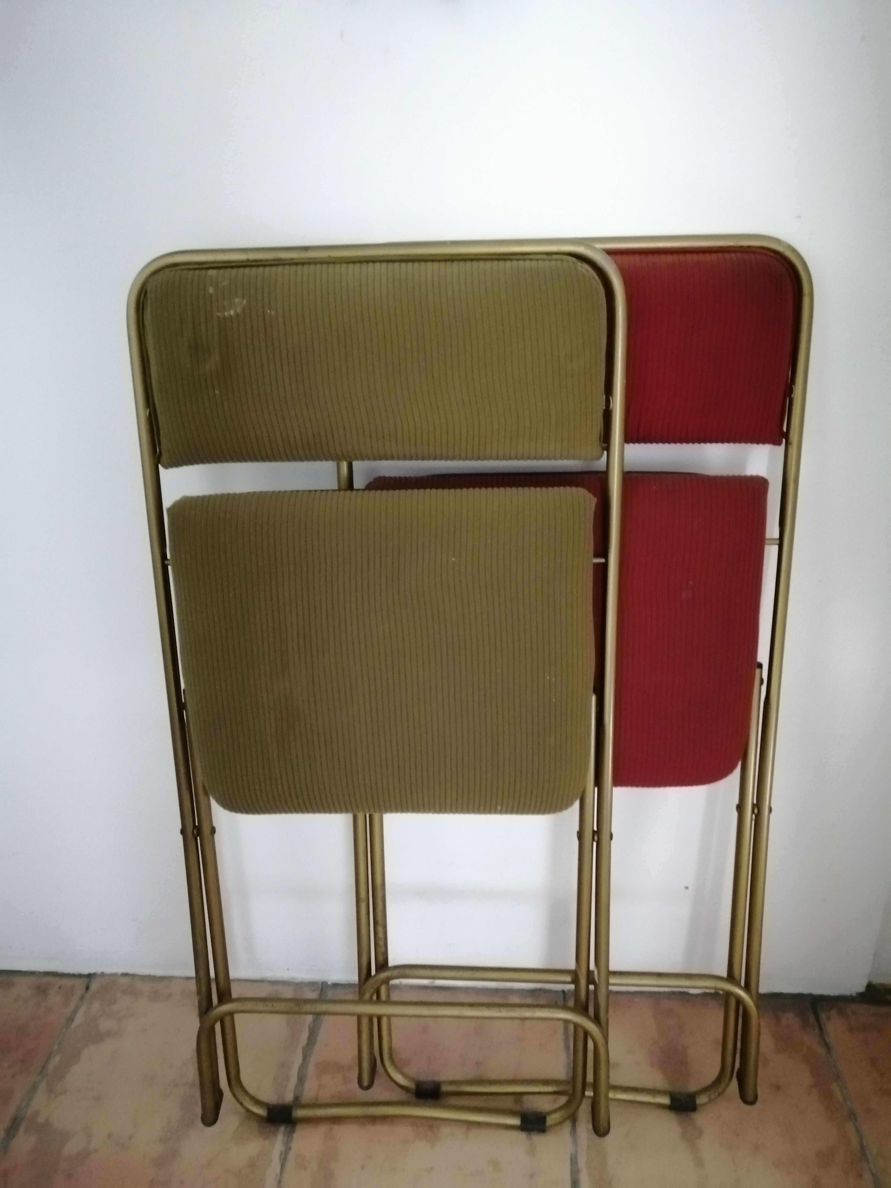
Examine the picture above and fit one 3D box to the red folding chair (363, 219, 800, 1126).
[{"bbox_3d":[0.118,0.120,0.945,0.455,0.919,0.080,0,12,4],"label":"red folding chair"}]

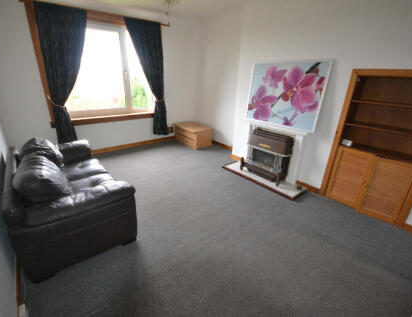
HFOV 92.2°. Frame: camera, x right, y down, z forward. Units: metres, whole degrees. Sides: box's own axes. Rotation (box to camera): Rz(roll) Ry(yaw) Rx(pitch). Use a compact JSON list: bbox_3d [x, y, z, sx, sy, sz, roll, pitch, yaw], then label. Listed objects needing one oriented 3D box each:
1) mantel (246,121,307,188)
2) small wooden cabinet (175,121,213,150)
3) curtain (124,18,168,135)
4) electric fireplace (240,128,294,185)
[{"bbox_3d":[1.064,-0.104,3.128,0.189,0.784,0.987,-13,24,-34],"label":"mantel"},{"bbox_3d":[-0.302,-0.588,5.069,0.546,0.430,0.966,-13,24,-34],"label":"small wooden cabinet"},{"bbox_3d":[-1.281,-1.696,4.509,0.791,2.380,0.126,-13,24,-34],"label":"curtain"},{"bbox_3d":[0.945,-0.055,3.073,0.308,0.714,0.707,-13,24,-34],"label":"electric fireplace"}]

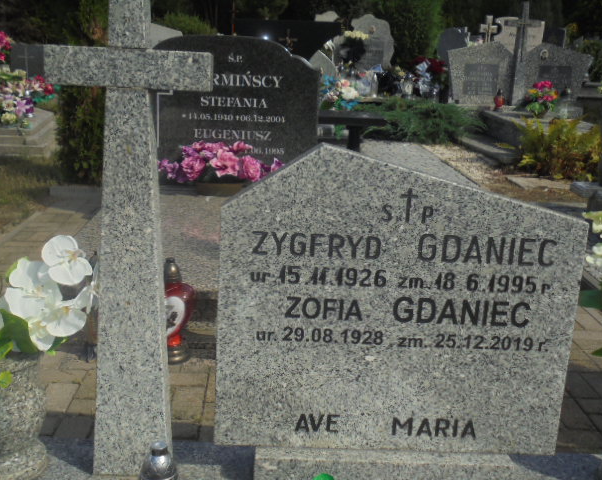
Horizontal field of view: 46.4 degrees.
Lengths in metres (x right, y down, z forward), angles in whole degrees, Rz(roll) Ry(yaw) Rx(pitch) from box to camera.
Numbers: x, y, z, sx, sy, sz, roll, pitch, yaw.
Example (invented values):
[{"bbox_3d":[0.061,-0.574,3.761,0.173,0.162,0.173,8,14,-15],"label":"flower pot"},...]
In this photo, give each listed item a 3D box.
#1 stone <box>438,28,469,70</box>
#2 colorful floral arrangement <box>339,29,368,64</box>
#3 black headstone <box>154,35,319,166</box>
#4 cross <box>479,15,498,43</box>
[{"bbox_3d":[2.092,-2.540,9.733,0.484,0.799,0.120,2,17,-3],"label":"stone"},{"bbox_3d":[0.708,-2.546,9.298,0.398,0.433,0.280,2,17,-3],"label":"colorful floral arrangement"},{"bbox_3d":[-0.373,-0.710,3.956,0.946,0.850,0.100,2,17,-3],"label":"black headstone"},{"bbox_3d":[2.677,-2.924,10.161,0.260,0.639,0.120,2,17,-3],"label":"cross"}]

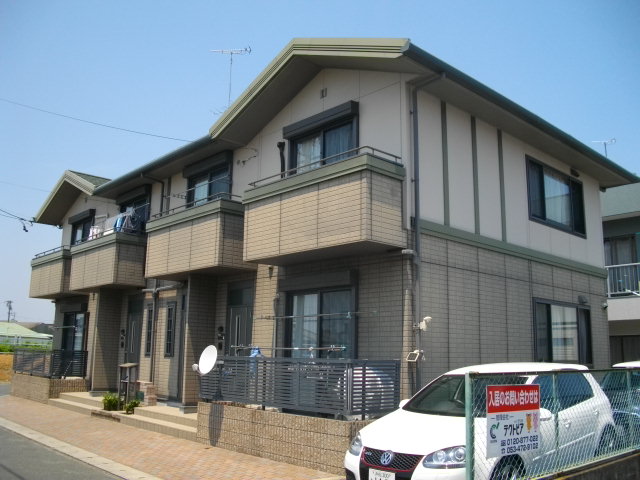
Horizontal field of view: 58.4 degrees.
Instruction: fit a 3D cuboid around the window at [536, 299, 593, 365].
[{"bbox_3d":[5.055,1.933,11.752,2.660,1.320,0.110,11,-15,-42],"label":"window"}]

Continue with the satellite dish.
[{"bbox_3d":[-1.957,2.063,9.846,0.300,0.540,0.480,11,-15,-42],"label":"satellite dish"}]

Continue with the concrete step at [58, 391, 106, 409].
[{"bbox_3d":[-5.928,4.290,15.356,0.900,0.150,3.300,11,-15,-42],"label":"concrete step"}]

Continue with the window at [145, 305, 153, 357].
[{"bbox_3d":[-4.217,2.246,14.325,0.100,1.330,0.440,11,-15,-42],"label":"window"}]

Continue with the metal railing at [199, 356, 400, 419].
[{"bbox_3d":[-0.515,2.334,9.421,1.040,0.780,3.770,11,-15,-42],"label":"metal railing"}]

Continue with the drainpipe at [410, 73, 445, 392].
[{"bbox_3d":[1.625,0.330,8.345,0.100,5.800,0.630,11,-15,-42],"label":"drainpipe"}]

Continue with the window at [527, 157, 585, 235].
[{"bbox_3d":[5.114,-0.858,12.302,2.660,1.330,0.110,11,-15,-42],"label":"window"}]

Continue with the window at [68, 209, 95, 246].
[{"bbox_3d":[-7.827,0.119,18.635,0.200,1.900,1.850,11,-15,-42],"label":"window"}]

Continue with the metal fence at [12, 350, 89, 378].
[{"bbox_3d":[-8.407,3.810,17.759,1.040,0.740,3.580,11,-15,-42],"label":"metal fence"}]

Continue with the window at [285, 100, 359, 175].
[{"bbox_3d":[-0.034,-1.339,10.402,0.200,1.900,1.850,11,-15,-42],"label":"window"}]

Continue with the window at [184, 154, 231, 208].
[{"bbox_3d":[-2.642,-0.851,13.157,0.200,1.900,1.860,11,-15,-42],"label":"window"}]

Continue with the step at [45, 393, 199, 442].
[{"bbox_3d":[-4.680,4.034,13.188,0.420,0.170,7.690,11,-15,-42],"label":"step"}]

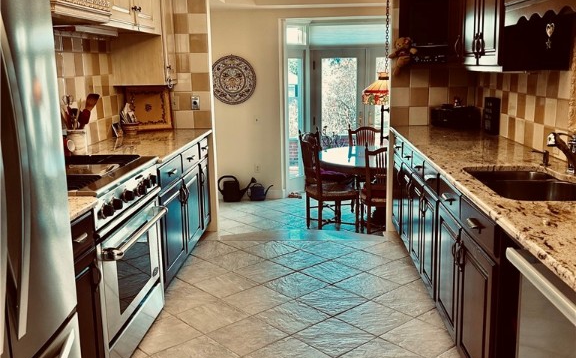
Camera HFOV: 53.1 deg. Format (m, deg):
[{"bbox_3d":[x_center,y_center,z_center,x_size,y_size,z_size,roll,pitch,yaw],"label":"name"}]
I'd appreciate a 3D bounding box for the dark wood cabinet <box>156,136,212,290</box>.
[{"bbox_3d":[-1.020,0.202,4.207,0.650,0.855,1.575,-1,11,3],"label":"dark wood cabinet"}]

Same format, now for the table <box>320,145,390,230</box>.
[{"bbox_3d":[1.117,0.108,6.443,1.540,0.755,1.540,-1,11,3],"label":"table"}]

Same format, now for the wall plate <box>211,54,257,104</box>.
[{"bbox_3d":[-0.696,-1.263,7.359,0.620,0.620,0.040,-4,11,-13],"label":"wall plate"}]

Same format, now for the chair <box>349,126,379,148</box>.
[{"bbox_3d":[1.023,-0.131,7.064,0.480,0.990,0.520,-3,11,-8],"label":"chair"}]

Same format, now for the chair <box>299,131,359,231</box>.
[{"bbox_3d":[0.427,0.066,6.093,0.510,1.000,0.480,-5,12,-20],"label":"chair"}]

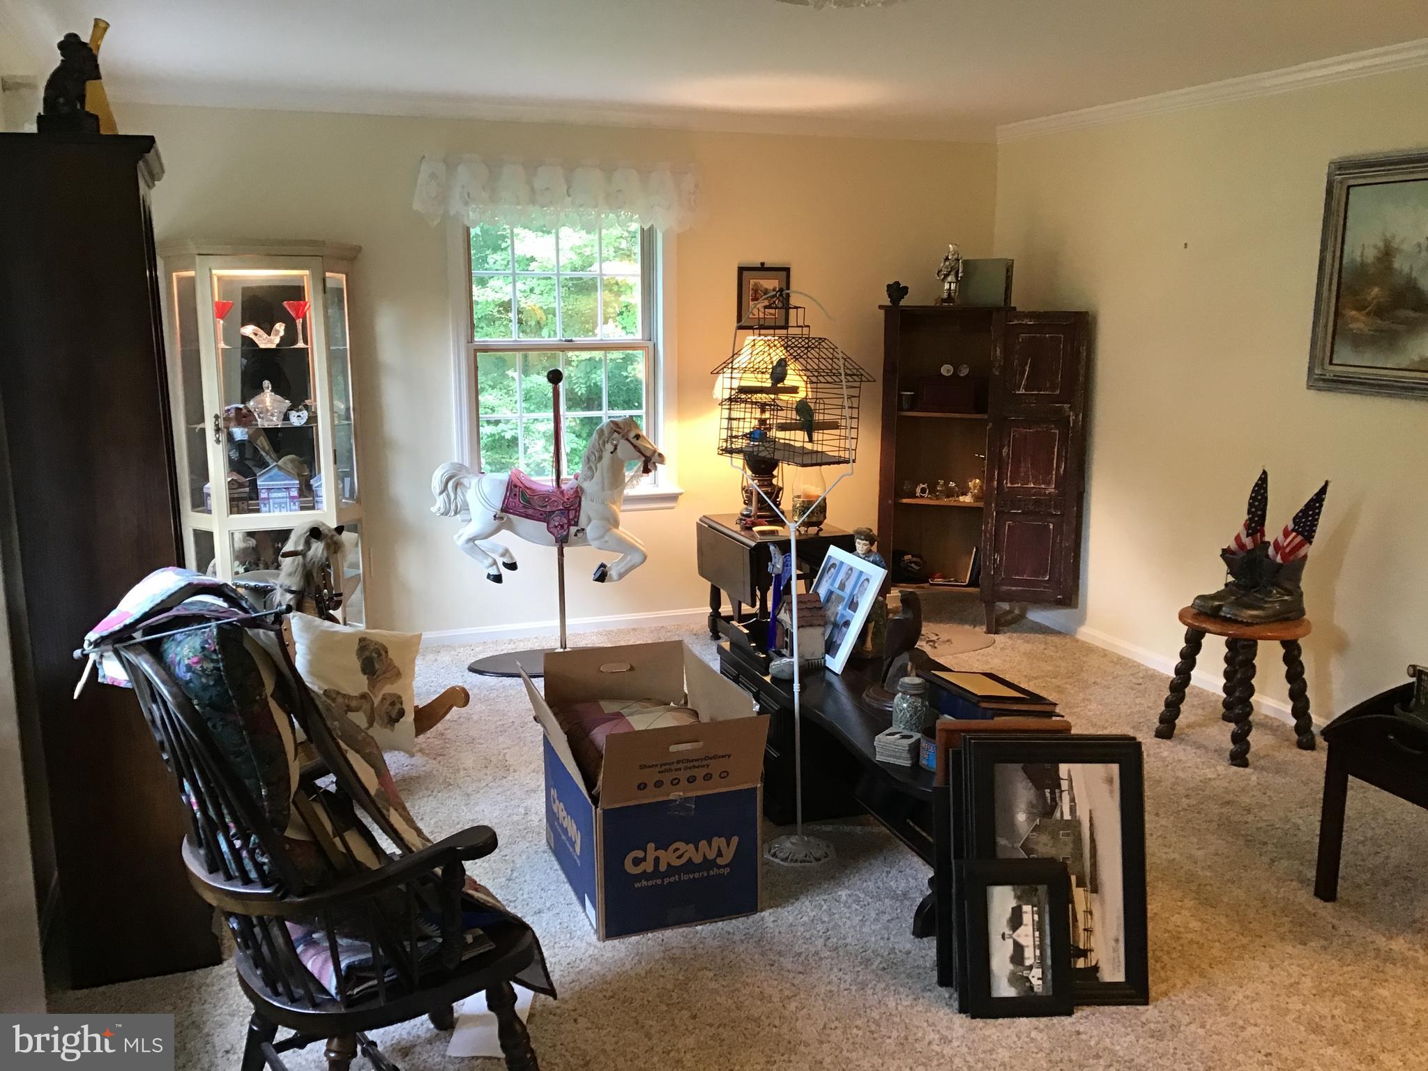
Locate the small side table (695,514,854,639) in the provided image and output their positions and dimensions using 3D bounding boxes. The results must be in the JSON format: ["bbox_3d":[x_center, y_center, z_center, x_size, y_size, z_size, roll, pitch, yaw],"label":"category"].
[{"bbox_3d":[0.262,0.245,5.814,0.510,0.570,0.680,-4,12,-21],"label":"small side table"}]

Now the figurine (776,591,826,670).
[{"bbox_3d":[0.290,0.315,4.271,0.135,0.237,0.145,-4,12,-20],"label":"figurine"}]

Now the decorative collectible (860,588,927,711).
[{"bbox_3d":[0.523,0.322,3.675,0.190,0.325,0.180,-4,12,-21],"label":"decorative collectible"}]

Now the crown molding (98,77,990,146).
[{"bbox_3d":[-0.550,-1.878,5.712,4.150,0.085,0.075,-4,12,-21],"label":"crown molding"}]

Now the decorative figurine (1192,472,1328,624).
[{"bbox_3d":[1.944,0.029,4.561,0.370,0.500,0.270,-4,12,-21],"label":"decorative figurine"}]

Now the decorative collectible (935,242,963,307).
[{"bbox_3d":[1.115,-1.224,6.036,0.125,0.287,0.105,3,12,18],"label":"decorative collectible"}]

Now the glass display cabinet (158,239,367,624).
[{"bbox_3d":[-1.823,-0.293,5.341,0.790,1.820,0.350,-4,12,-19],"label":"glass display cabinet"}]

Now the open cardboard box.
[{"bbox_3d":[-0.206,0.685,3.573,0.512,0.577,0.692,-4,12,-20],"label":"open cardboard box"}]

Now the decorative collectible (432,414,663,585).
[{"bbox_3d":[-0.717,-0.170,5.631,1.023,0.702,0.261,-2,11,-12],"label":"decorative collectible"}]

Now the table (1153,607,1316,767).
[{"bbox_3d":[1.914,0.530,4.653,0.431,0.473,0.431,-6,12,-28],"label":"table"}]

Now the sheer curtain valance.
[{"bbox_3d":[-0.693,-1.533,5.748,1.309,0.287,0.110,-4,12,-20],"label":"sheer curtain valance"}]

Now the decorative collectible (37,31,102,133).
[{"bbox_3d":[-1.466,-1.017,2.909,0.125,0.246,0.095,-4,12,-20],"label":"decorative collectible"}]

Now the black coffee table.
[{"bbox_3d":[0.542,0.698,3.771,0.610,0.455,1.430,-4,12,-21],"label":"black coffee table"}]

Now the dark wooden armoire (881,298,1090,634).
[{"bbox_3d":[1.288,-0.324,6.190,0.950,1.540,0.380,3,12,18],"label":"dark wooden armoire"}]

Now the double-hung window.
[{"bbox_3d":[-0.692,-0.855,5.972,0.940,1.344,0.120,-4,12,-20],"label":"double-hung window"}]

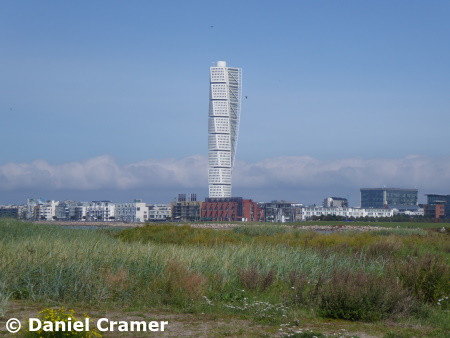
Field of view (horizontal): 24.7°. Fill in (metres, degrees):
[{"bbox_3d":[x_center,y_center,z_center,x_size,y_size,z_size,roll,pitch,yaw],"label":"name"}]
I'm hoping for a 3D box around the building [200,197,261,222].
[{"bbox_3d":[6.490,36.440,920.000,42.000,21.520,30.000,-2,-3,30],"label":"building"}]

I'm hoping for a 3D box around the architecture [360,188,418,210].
[{"bbox_3d":[188.630,41.460,1180.000,62.000,37.480,22.000,-1,-3,20],"label":"architecture"}]

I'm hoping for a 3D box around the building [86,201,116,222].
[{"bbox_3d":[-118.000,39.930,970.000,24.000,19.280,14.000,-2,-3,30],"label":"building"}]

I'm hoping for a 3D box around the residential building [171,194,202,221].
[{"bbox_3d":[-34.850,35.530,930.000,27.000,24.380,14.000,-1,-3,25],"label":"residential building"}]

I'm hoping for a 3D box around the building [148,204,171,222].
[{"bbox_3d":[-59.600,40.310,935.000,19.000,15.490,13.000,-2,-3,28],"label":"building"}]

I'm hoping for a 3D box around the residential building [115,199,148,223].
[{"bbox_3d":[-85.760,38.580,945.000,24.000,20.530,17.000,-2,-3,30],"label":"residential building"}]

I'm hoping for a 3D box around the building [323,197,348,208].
[{"bbox_3d":[151.240,54.640,1400.000,26.000,32.740,20.000,1,-3,-15],"label":"building"}]

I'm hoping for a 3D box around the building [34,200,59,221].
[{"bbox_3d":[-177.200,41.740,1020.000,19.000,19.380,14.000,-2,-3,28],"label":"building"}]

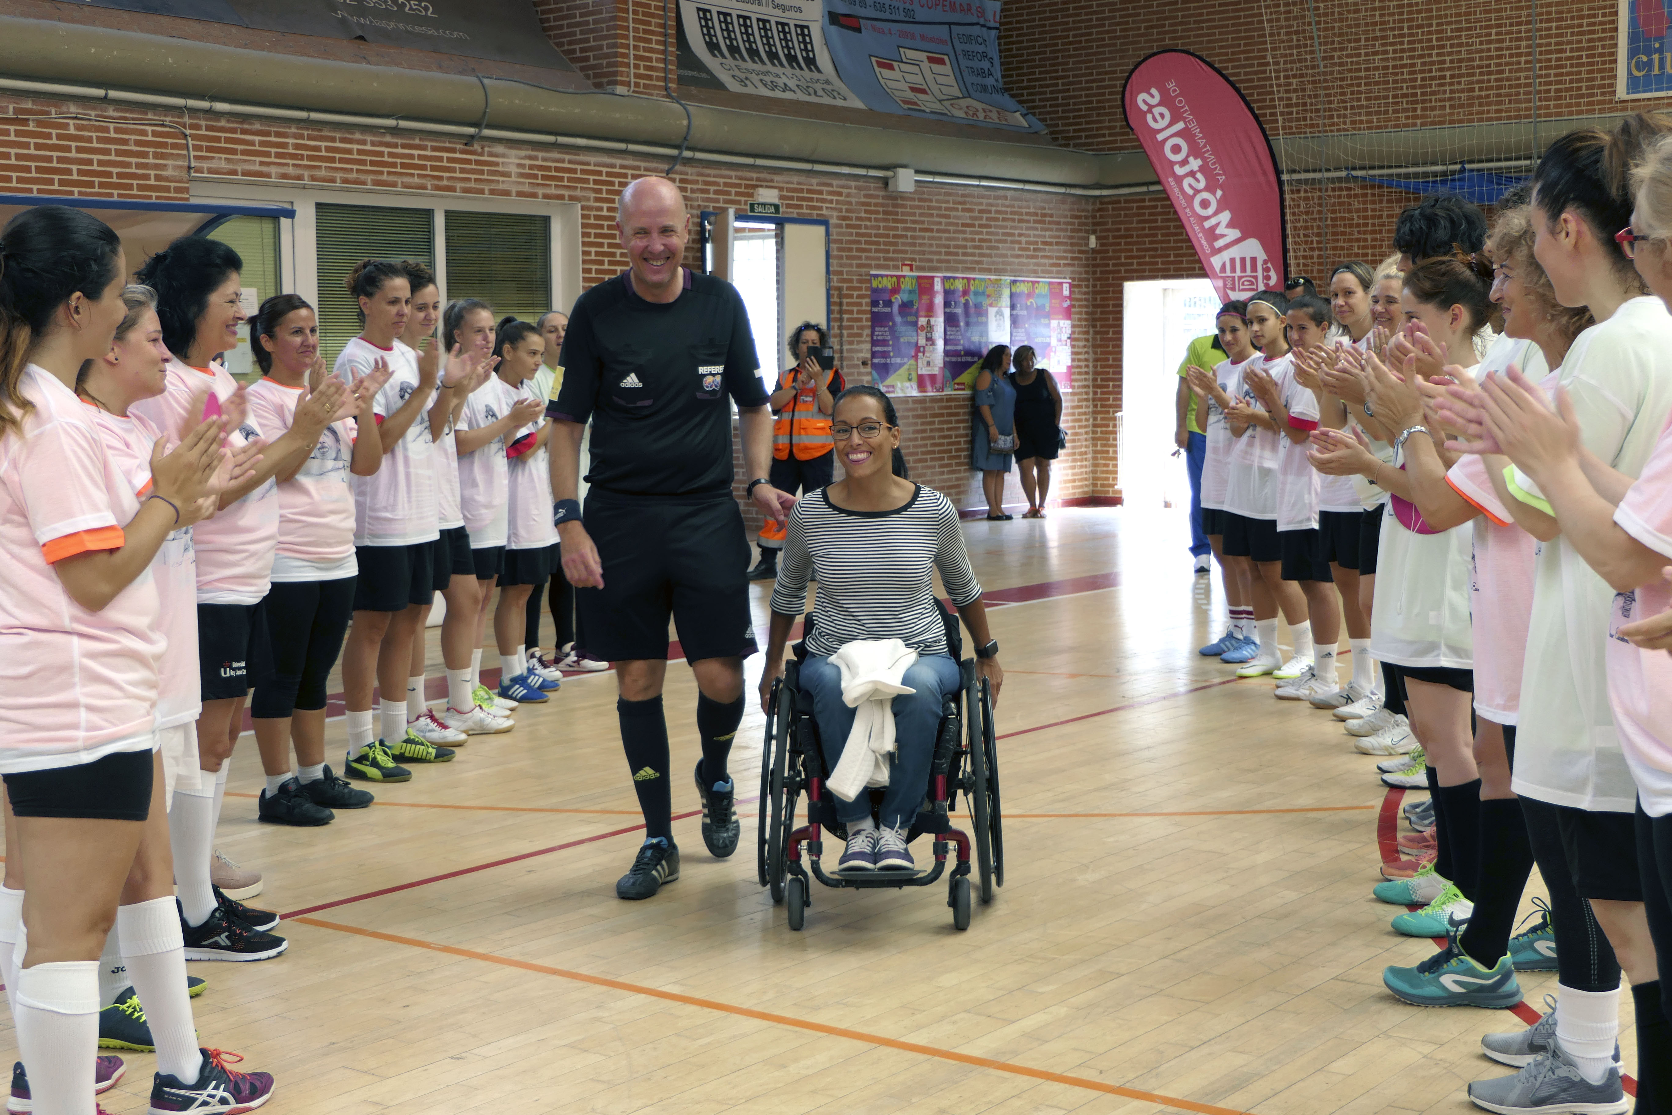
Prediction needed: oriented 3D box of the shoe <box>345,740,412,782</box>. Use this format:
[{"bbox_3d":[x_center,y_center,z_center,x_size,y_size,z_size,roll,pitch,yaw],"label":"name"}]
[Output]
[{"bbox_3d":[-1.517,0.684,7.402,0.278,0.112,0.100,2,6,28],"label":"shoe"}]

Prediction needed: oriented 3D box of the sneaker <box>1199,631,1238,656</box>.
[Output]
[{"bbox_3d":[1.787,0.395,10.282,0.280,0.105,0.100,-4,6,-30],"label":"sneaker"}]

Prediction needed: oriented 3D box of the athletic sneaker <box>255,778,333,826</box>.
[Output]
[{"bbox_3d":[-1.616,0.735,6.683,0.268,0.125,0.105,1,5,24],"label":"athletic sneaker"}]

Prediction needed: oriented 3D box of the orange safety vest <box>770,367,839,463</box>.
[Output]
[{"bbox_3d":[-0.198,-0.902,14.050,0.430,0.600,0.280,1,6,18],"label":"orange safety vest"}]

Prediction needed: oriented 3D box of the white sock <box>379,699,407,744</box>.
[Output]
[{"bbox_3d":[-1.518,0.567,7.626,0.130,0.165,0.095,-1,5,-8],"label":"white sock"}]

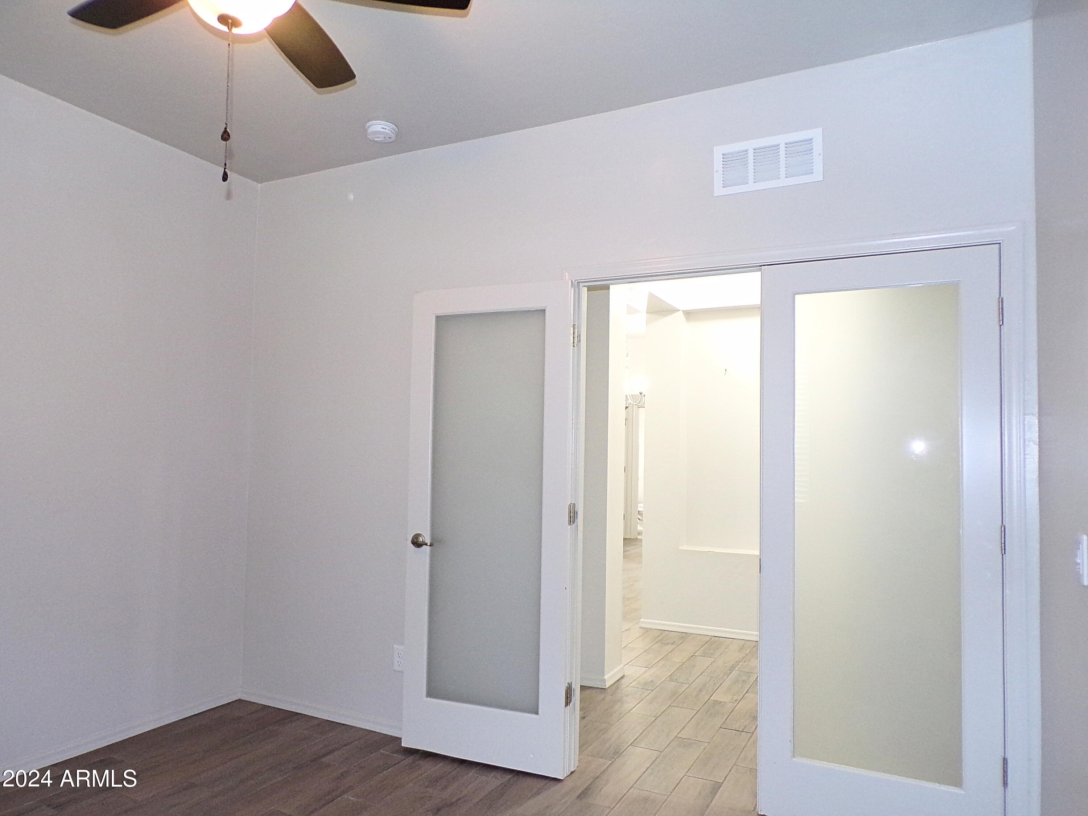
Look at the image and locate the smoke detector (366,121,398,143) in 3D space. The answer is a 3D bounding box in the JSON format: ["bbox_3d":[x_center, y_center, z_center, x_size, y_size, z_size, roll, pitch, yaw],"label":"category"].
[{"bbox_3d":[-0.724,-1.234,3.378,0.140,0.047,0.140,1,-3,0],"label":"smoke detector"}]

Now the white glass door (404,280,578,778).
[{"bbox_3d":[-0.250,0.479,3.236,0.767,2.020,0.042,0,-3,24],"label":"white glass door"}]

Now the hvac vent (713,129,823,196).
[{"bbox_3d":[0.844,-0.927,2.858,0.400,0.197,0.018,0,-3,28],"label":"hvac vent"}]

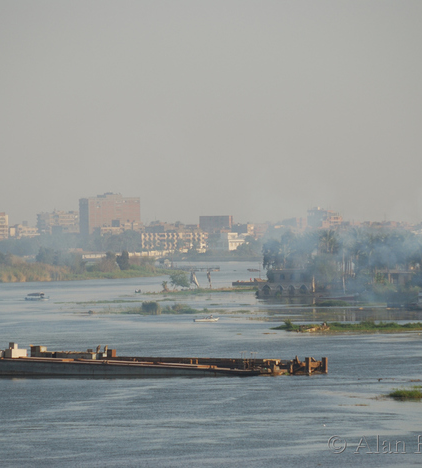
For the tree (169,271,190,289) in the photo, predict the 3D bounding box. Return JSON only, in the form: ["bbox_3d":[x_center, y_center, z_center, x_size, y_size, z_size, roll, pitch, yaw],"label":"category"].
[{"bbox_3d":[-9.660,14.570,1820.000,6.240,5.770,6.000,0,0,0],"label":"tree"}]

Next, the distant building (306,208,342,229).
[{"bbox_3d":[81.655,-9.345,4200.000,24.000,18.000,18.000,0,0,5],"label":"distant building"}]

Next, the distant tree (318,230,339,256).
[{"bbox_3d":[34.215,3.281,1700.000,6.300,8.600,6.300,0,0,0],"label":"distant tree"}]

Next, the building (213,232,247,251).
[{"bbox_3d":[10.774,4.726,3400.000,18.500,11.200,14.000,0,0,-5],"label":"building"}]

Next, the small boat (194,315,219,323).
[{"bbox_3d":[-0.954,17.927,1238.000,5.600,1.500,1.600,0,0,5],"label":"small boat"}]

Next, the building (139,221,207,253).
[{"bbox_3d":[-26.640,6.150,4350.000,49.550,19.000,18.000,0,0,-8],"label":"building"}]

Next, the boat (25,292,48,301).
[{"bbox_3d":[-47.390,17.083,1590.000,6.600,2.300,1.900,0,0,0],"label":"boat"}]

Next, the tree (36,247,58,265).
[{"bbox_3d":[-70.440,9.850,2500.000,9.420,8.990,8.500,0,0,0],"label":"tree"}]

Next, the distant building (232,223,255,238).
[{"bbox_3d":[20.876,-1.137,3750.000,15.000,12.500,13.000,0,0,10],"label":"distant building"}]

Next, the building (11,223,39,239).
[{"bbox_3d":[-124.589,-1.682,3900.000,20.000,12.000,14.000,0,0,-5],"label":"building"}]

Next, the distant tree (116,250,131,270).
[{"bbox_3d":[-36.721,11.074,2450.000,6.000,8.300,6.000,0,0,0],"label":"distant tree"}]

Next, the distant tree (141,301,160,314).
[{"bbox_3d":[-13.340,16.730,1320.000,4.520,3.170,4.200,0,0,0],"label":"distant tree"}]

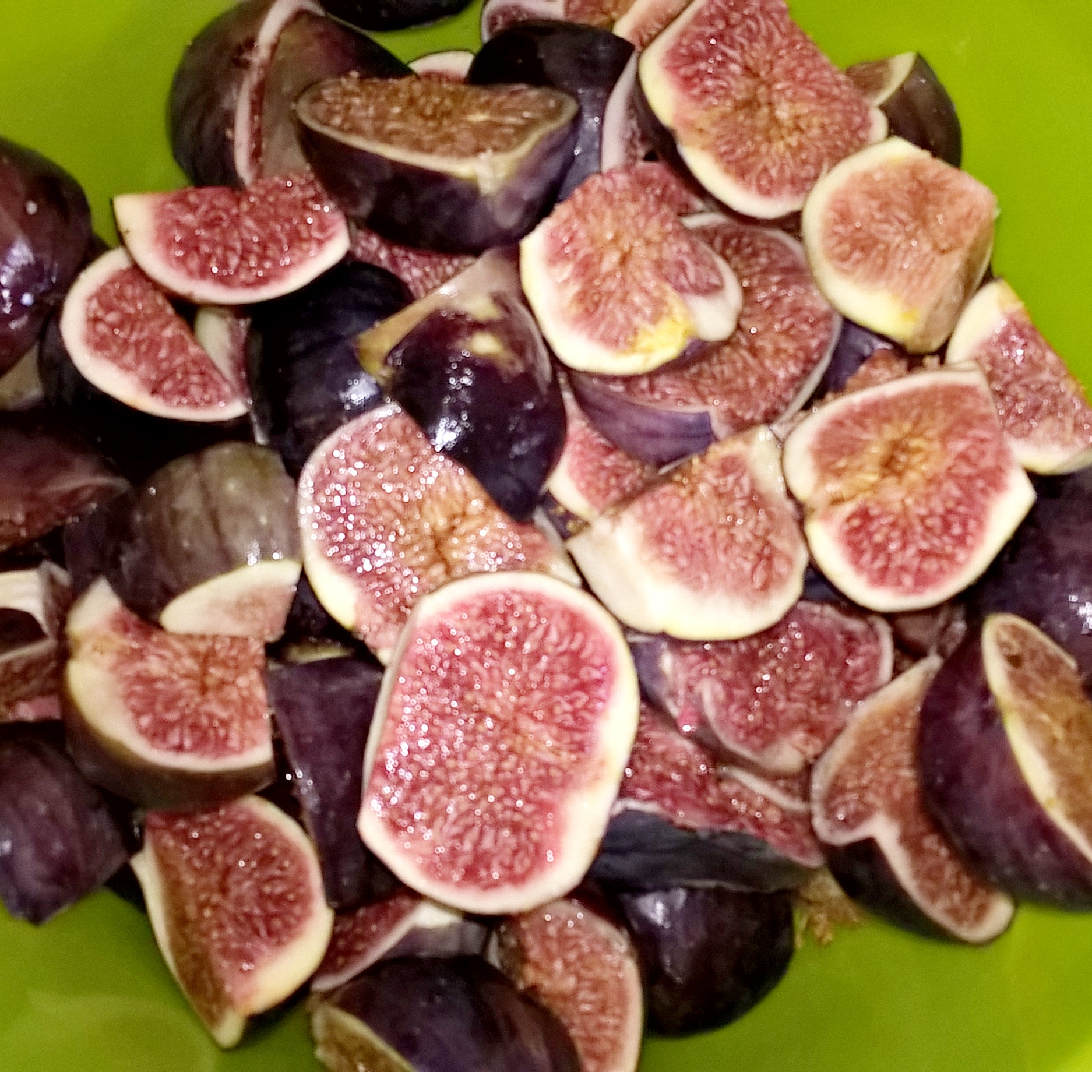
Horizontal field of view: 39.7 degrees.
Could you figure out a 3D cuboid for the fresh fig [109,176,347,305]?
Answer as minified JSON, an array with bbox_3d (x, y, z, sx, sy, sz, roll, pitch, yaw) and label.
[{"bbox_3d":[-0.066,-0.060,0.321,0.048,0.025,0.027,1,88,-12],"label":"fresh fig"}]

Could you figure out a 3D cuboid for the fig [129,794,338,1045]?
[{"bbox_3d":[-0.064,0.075,0.292,0.037,0.030,0.046,1,72,-33],"label":"fig"}]

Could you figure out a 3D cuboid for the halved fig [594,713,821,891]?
[{"bbox_3d":[0.031,0.050,0.300,0.045,0.025,0.030,15,65,6],"label":"halved fig"}]

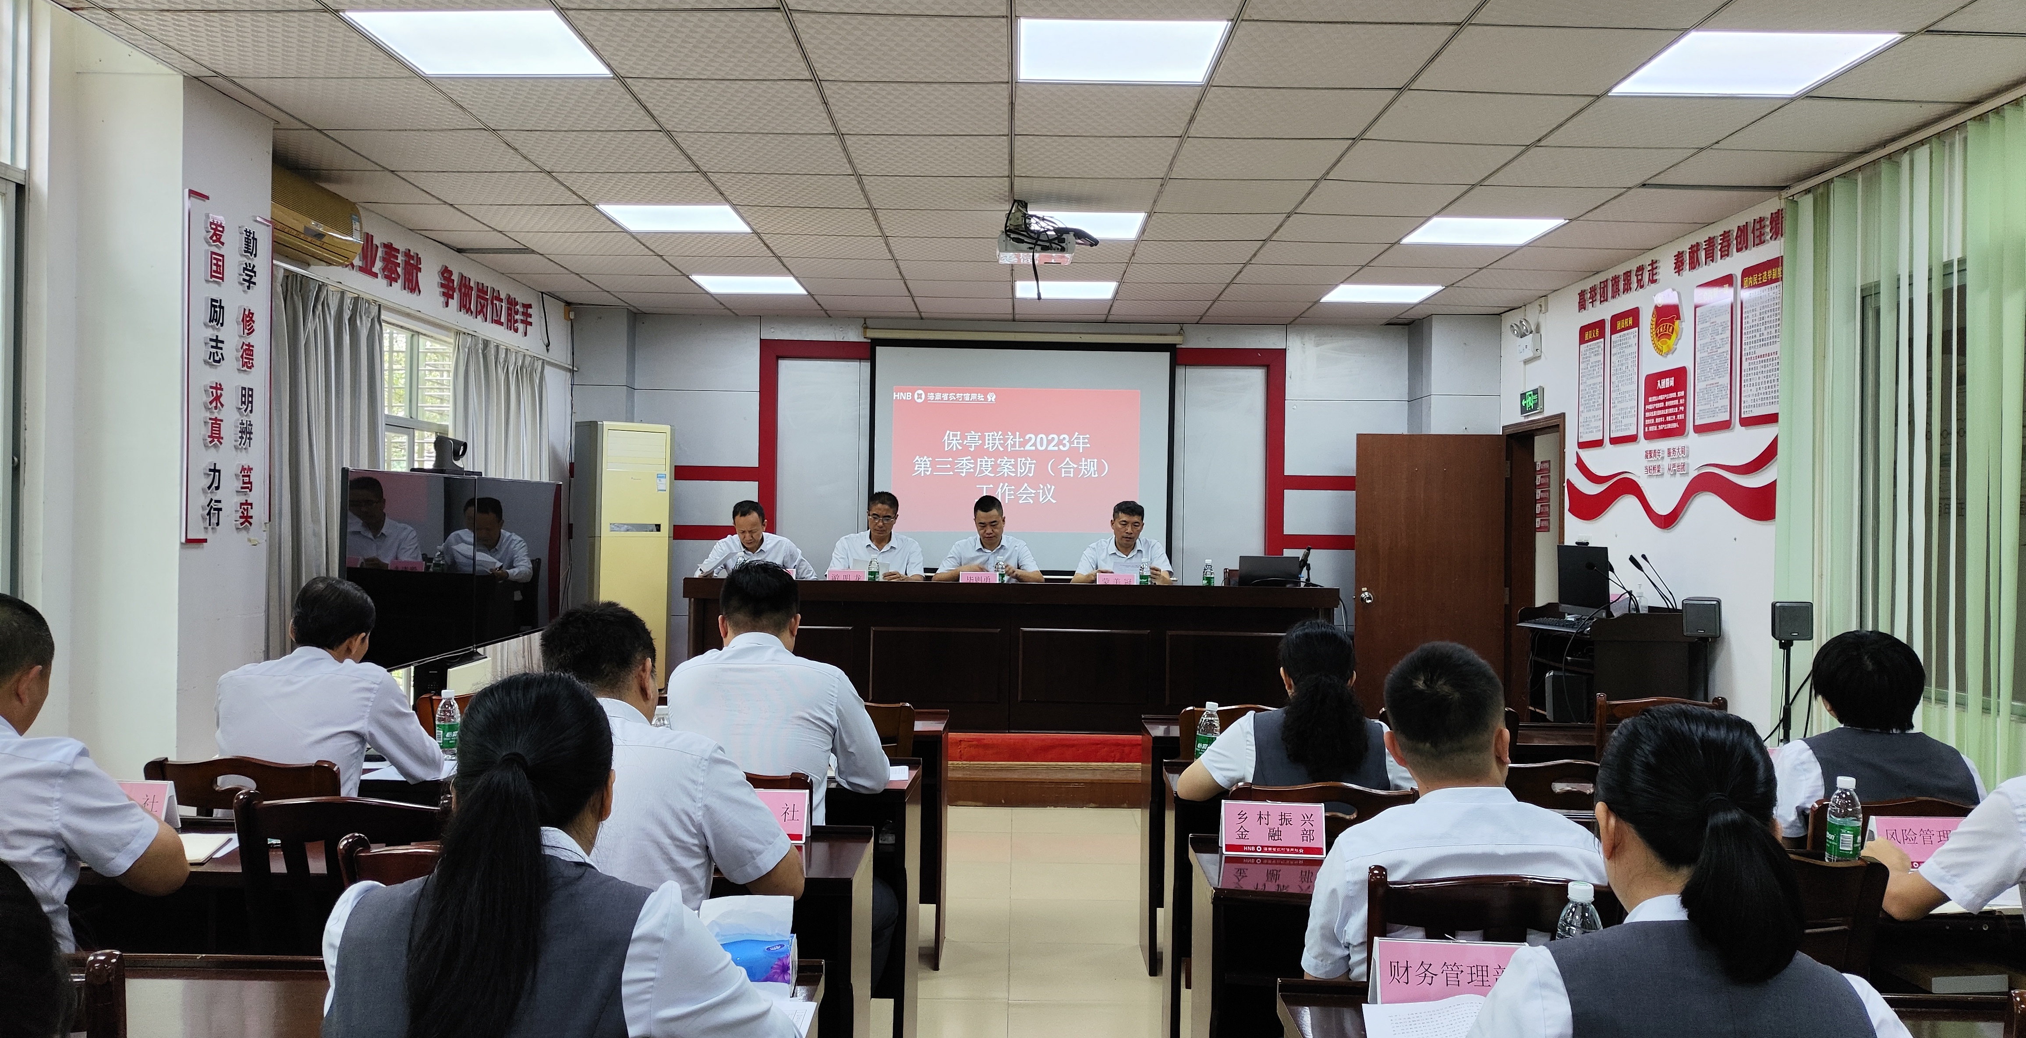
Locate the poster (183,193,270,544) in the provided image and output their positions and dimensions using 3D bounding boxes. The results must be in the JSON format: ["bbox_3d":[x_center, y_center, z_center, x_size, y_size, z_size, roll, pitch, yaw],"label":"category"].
[{"bbox_3d":[-2.595,-0.480,4.645,0.030,1.110,0.510,1,0,0],"label":"poster"}]

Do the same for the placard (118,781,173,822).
[{"bbox_3d":[-1.830,0.587,2.877,0.210,0.106,0.080,1,0,0],"label":"placard"}]

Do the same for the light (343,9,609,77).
[{"bbox_3d":[-1.522,-1.382,4.056,0.595,0.040,0.575,1,0,0],"label":"light"}]

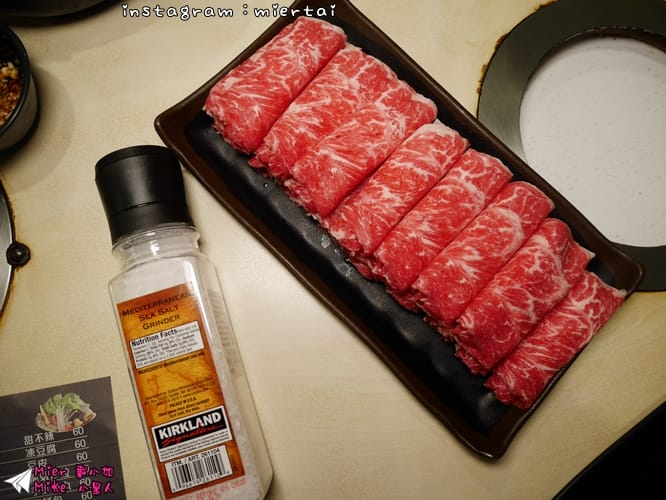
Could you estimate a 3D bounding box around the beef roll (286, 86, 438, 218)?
[{"bbox_3d":[0.018,-0.069,0.316,0.097,0.028,0.039,-44,86,-11],"label":"beef roll"}]

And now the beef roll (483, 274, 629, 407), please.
[{"bbox_3d":[0.142,0.053,0.302,0.097,0.028,0.039,-43,85,-11],"label":"beef roll"}]

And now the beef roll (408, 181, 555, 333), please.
[{"bbox_3d":[0.098,0.002,0.309,0.039,0.028,0.097,44,79,4],"label":"beef roll"}]

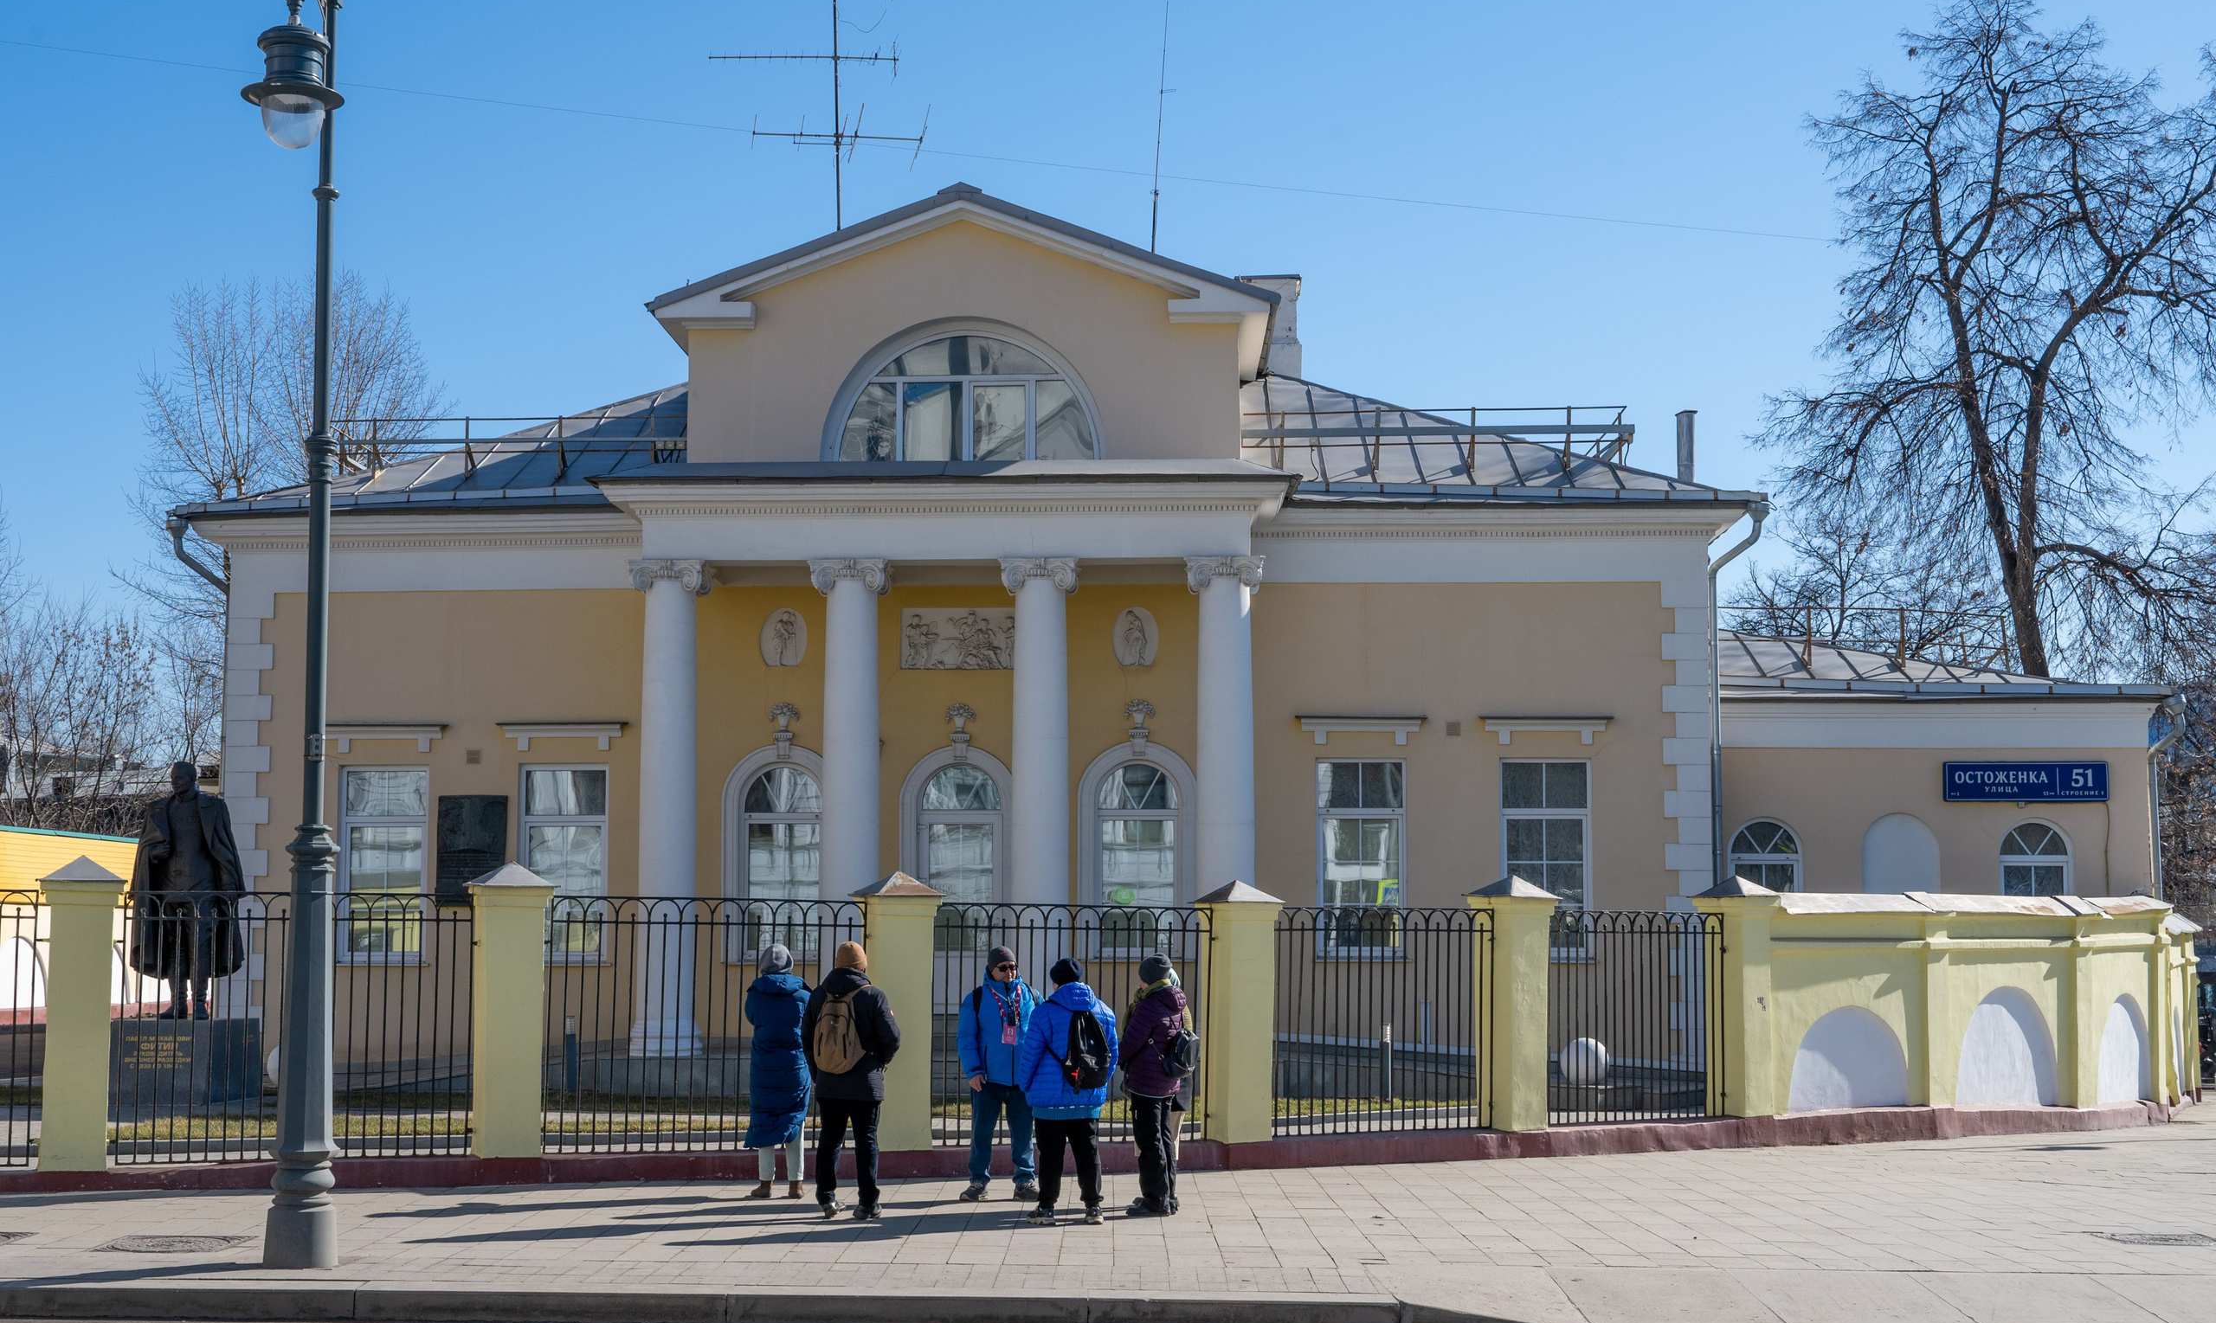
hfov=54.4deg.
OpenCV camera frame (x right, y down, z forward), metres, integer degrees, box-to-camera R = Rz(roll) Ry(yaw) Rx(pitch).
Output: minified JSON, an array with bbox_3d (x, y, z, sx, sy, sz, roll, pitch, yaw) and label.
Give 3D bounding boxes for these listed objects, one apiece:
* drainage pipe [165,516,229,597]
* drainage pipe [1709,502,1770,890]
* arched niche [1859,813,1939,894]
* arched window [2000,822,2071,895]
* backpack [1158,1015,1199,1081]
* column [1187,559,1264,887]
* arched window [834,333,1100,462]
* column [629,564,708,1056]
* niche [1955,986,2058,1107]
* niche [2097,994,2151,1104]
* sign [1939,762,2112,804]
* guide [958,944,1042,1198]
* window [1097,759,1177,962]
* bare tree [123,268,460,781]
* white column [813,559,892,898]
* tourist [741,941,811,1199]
[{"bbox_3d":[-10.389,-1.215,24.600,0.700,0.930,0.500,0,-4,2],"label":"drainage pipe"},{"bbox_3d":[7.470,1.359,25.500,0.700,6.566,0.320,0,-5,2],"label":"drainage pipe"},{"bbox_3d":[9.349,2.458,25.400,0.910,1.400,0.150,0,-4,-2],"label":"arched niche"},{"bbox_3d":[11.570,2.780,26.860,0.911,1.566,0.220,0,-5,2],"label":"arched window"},{"bbox_3d":[0.452,2.503,13.900,0.170,0.403,0.270,-2,-5,25],"label":"backpack"},{"bbox_3d":[1.354,1.639,24.600,0.850,5.608,0.850,0,-5,2],"label":"column"},{"bbox_3d":[-1.615,-3.021,24.656,3.006,1.487,0.250,0,-5,2],"label":"arched window"},{"bbox_3d":[-4.586,1.513,22.554,0.860,5.223,0.840,0,-5,2],"label":"column"},{"bbox_3d":[8.538,3.653,20.450,1.270,1.137,0.140,2,-5,-25],"label":"niche"},{"bbox_3d":[10.015,3.821,21.248,0.170,1.062,1.250,-5,-7,45],"label":"niche"},{"bbox_3d":[10.744,1.410,25.200,1.920,0.460,0.120,0,-4,-2],"label":"sign"},{"bbox_3d":[-0.733,2.784,14.600,0.600,1.730,0.420,2,-5,-21],"label":"guide"},{"bbox_3d":[0.355,2.382,25.950,0.980,2.366,0.200,0,-5,2],"label":"window"},{"bbox_3d":[-16.581,-0.492,43.207,6.200,14.814,6.000,0,-5,2],"label":"bare tree"},{"bbox_3d":[-2.938,1.665,24.700,0.860,5.630,0.860,0,-5,2],"label":"white column"},{"bbox_3d":[-2.247,2.773,14.600,0.500,1.730,0.420,1,-4,-12],"label":"tourist"}]

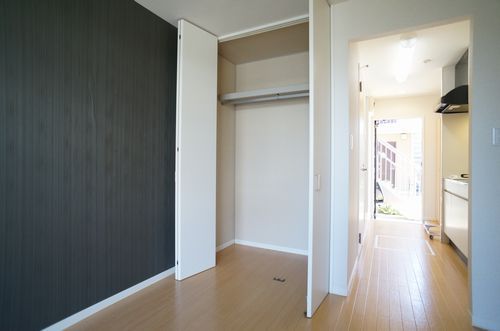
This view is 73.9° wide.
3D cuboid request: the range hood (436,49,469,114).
[{"bbox_3d":[2.610,-1.020,3.990,0.620,0.640,0.670,0,0,26],"label":"range hood"}]

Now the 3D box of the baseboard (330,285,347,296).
[{"bbox_3d":[0.703,0.989,2.635,0.137,0.062,0.015,0,0,27],"label":"baseboard"}]

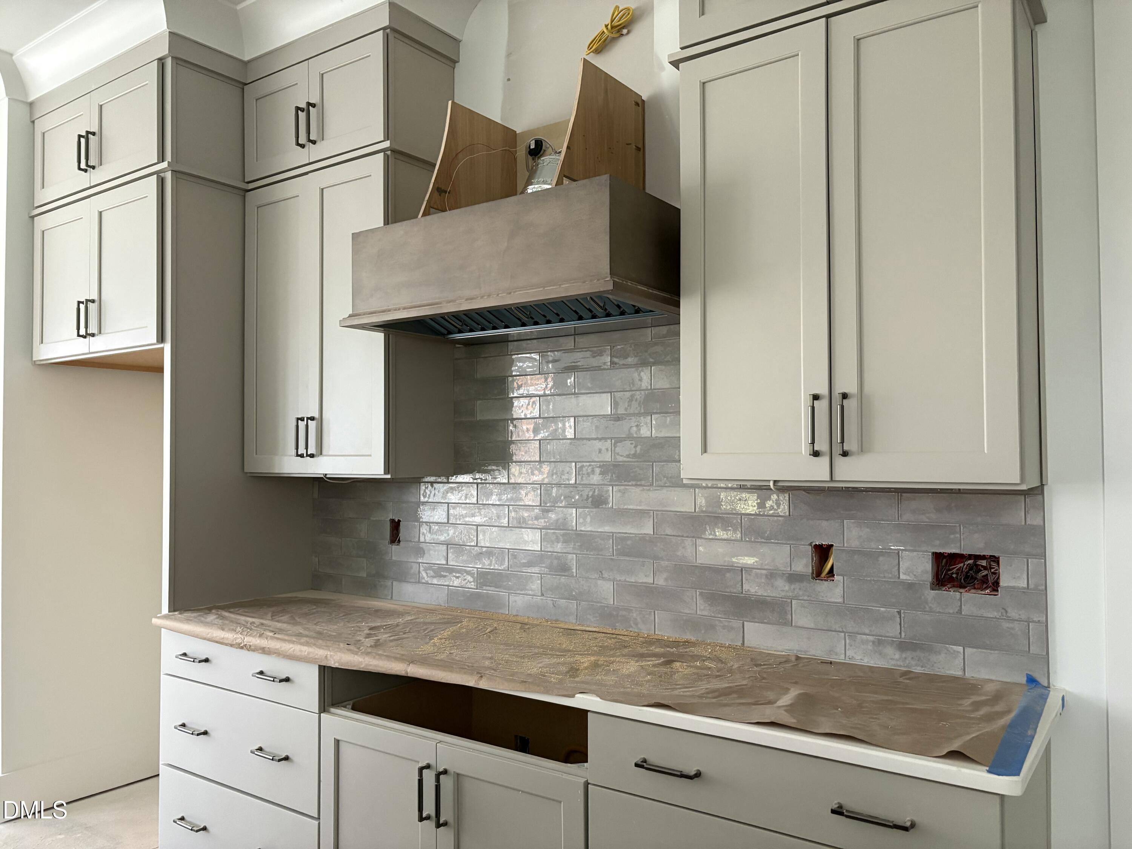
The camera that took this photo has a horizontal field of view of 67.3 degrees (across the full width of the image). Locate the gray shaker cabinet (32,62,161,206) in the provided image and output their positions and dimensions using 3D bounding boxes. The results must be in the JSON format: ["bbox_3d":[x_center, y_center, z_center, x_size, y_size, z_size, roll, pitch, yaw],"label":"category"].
[{"bbox_3d":[-1.652,-1.089,3.555,1.006,0.383,0.646,-2,-2,35],"label":"gray shaker cabinet"}]

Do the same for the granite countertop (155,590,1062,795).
[{"bbox_3d":[-0.133,0.641,2.428,2.636,0.030,0.651,-2,-2,35],"label":"granite countertop"}]

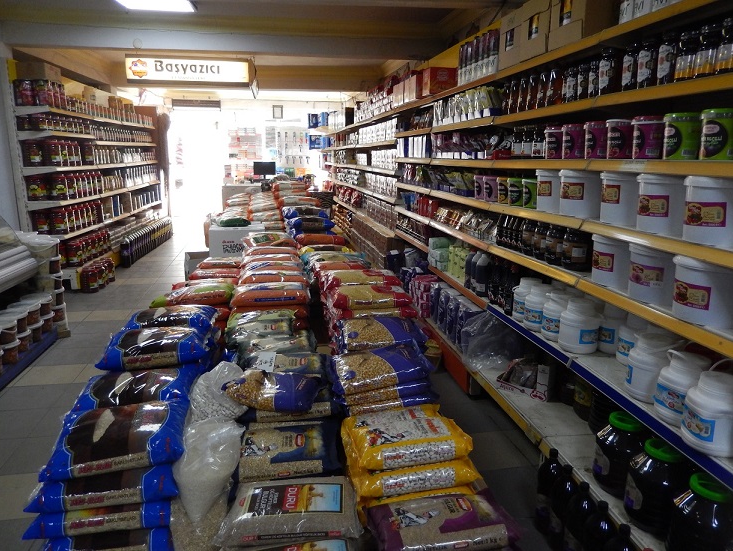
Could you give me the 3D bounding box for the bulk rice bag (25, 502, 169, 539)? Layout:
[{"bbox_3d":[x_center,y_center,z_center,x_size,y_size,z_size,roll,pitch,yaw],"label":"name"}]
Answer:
[{"bbox_3d":[-0.782,0.657,1.635,0.405,0.093,0.280,-2,13,-9],"label":"bulk rice bag"}]

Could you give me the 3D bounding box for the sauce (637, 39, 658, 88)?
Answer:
[{"bbox_3d":[0.943,-0.710,1.806,0.068,0.176,0.068,-1,13,-10],"label":"sauce"}]

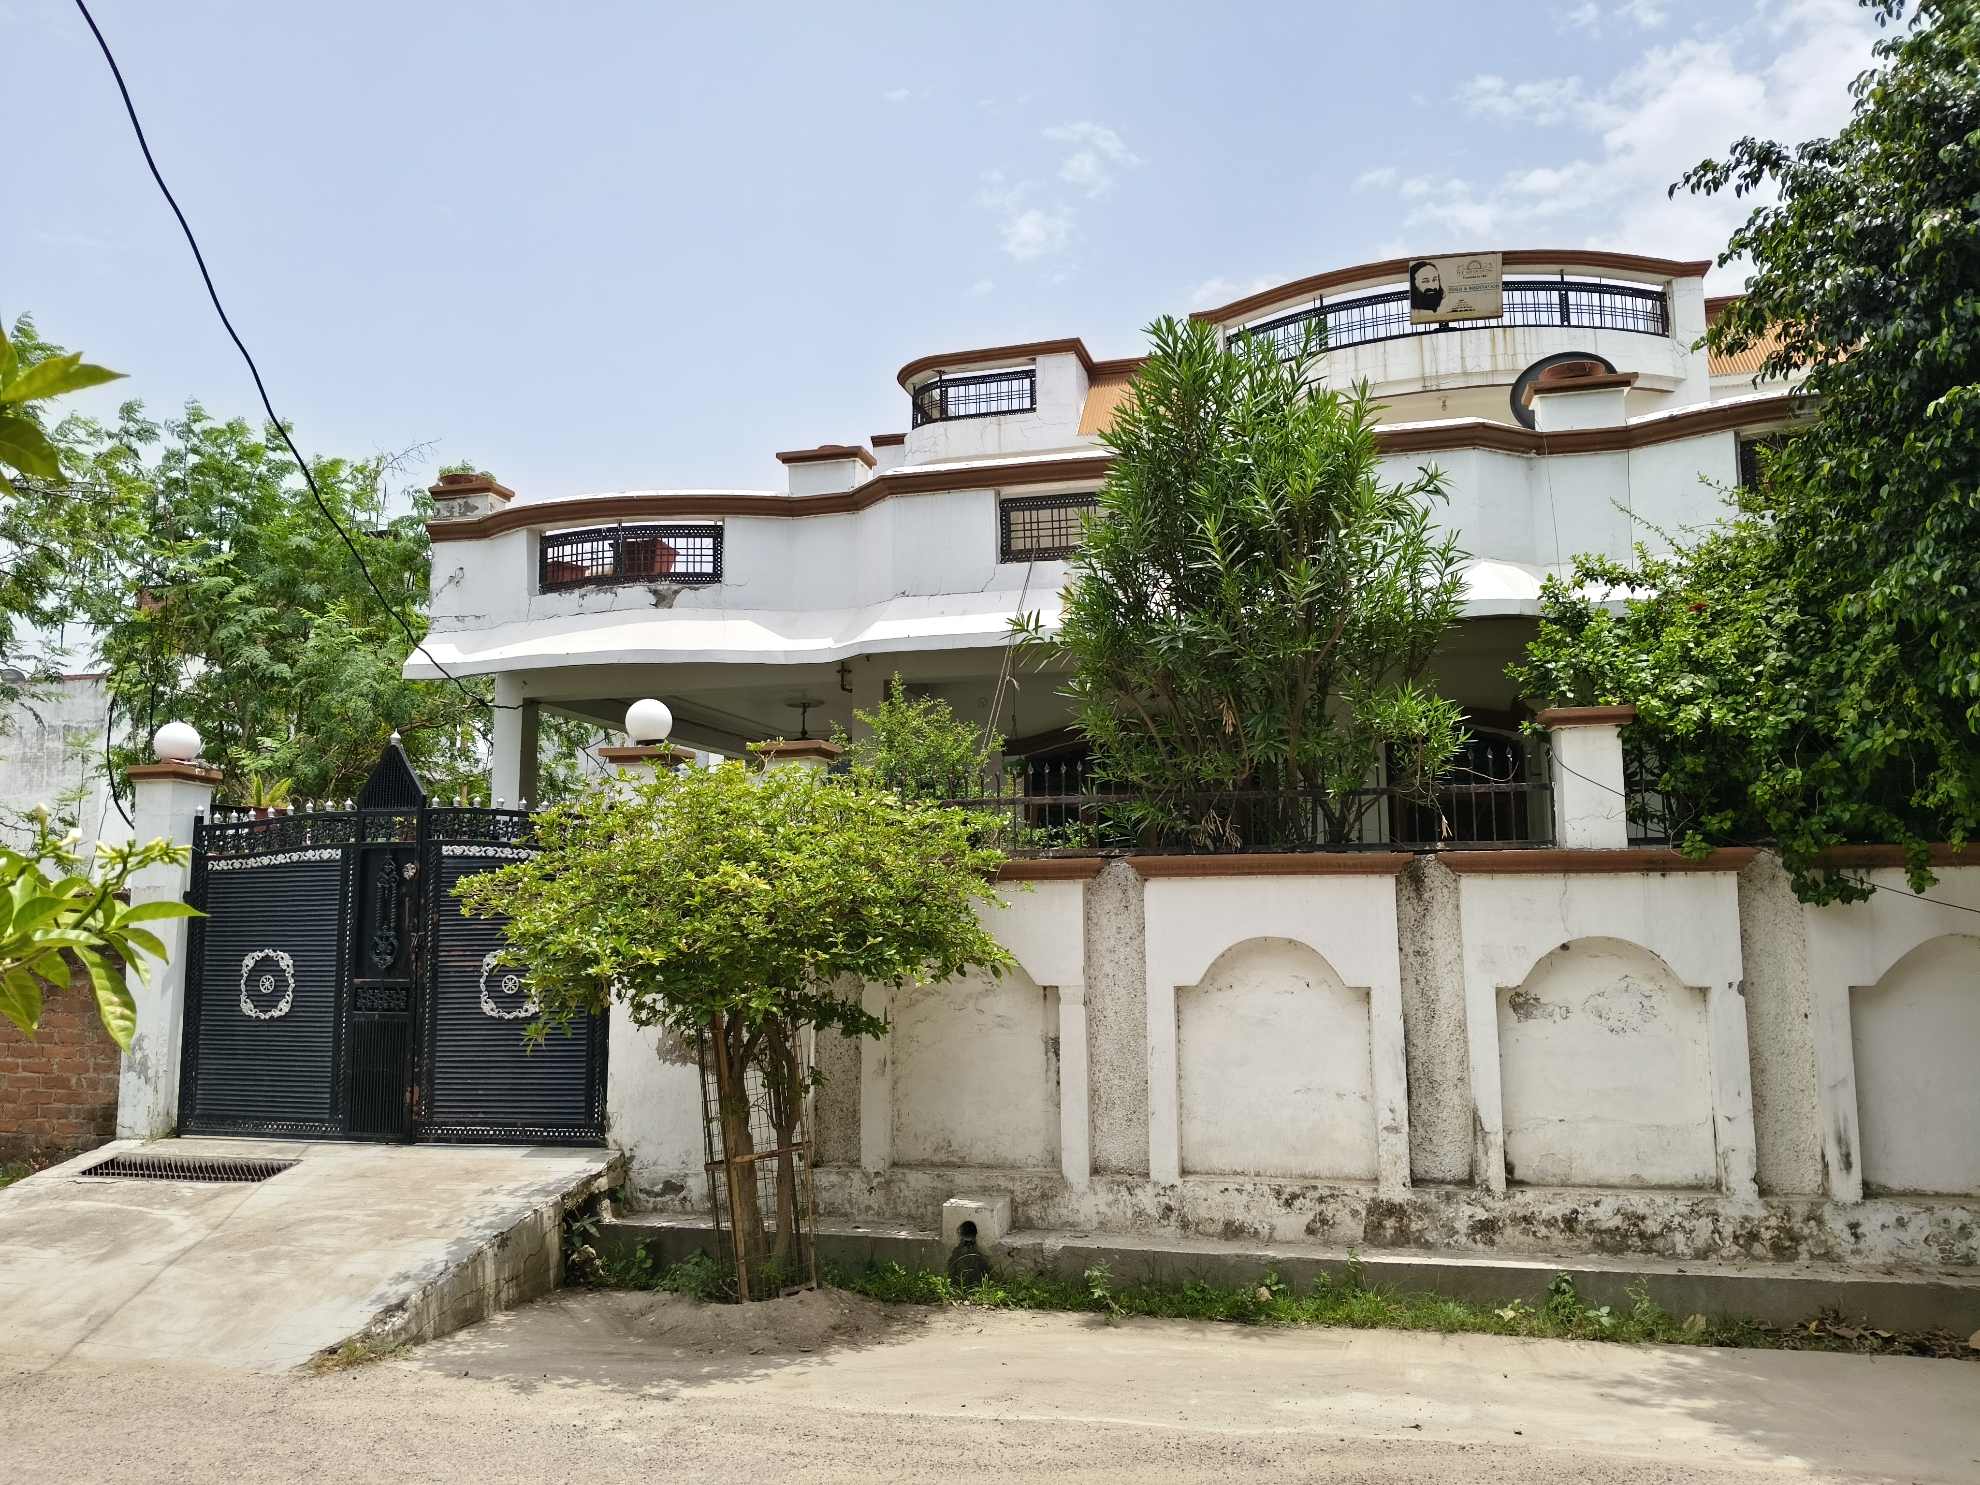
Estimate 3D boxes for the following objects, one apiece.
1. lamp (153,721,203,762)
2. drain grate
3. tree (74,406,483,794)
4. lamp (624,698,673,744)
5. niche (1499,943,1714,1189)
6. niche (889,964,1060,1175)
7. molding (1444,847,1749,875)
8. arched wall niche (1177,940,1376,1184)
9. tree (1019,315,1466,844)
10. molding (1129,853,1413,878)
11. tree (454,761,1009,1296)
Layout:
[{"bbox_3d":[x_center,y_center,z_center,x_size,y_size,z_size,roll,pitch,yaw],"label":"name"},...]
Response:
[{"bbox_3d":[-4.621,-0.004,8.466,0.240,0.240,0.240,-2,-6,12],"label":"lamp"},{"bbox_3d":[-4.032,2.160,7.490,1.088,0.040,0.318,-2,3,12],"label":"drain grate"},{"bbox_3d":[-7.372,-0.454,15.663,4.396,6.409,4.000,-2,-6,12],"label":"tree"},{"bbox_3d":[-1.795,-0.108,7.836,0.240,0.240,0.240,-2,-6,12],"label":"lamp"},{"bbox_3d":[2.735,1.417,6.614,0.895,1.100,0.110,-2,-6,12],"label":"niche"},{"bbox_3d":[-0.060,1.509,7.218,0.834,1.100,0.110,-2,-6,12],"label":"niche"},{"bbox_3d":[2.699,0.537,6.664,1.331,0.105,0.150,-2,-6,12],"label":"molding"},{"bbox_3d":[1.329,1.463,6.918,0.889,1.100,0.110,-2,-6,12],"label":"arched wall niche"},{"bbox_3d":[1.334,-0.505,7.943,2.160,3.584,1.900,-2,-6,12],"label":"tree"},{"bbox_3d":[1.309,0.576,6.965,1.297,0.110,0.150,-2,-6,12],"label":"molding"},{"bbox_3d":[-1.172,1.290,6.837,2.456,2.367,2.100,-2,-6,12],"label":"tree"}]

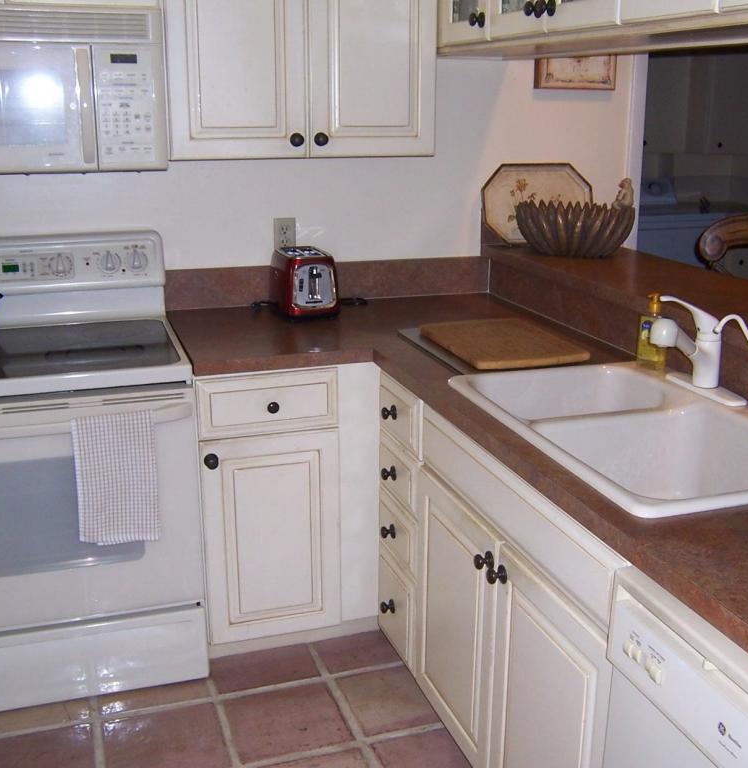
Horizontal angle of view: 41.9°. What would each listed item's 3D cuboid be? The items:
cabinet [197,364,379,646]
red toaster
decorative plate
[{"bbox_3d":[-0.319,0.269,2.960,0.500,0.830,0.610,-5,17,-17],"label":"cabinet"},{"bbox_3d":[-0.221,-0.325,3.061,0.178,0.184,0.250,-5,17,-17],"label":"red toaster"},{"bbox_3d":[0.558,-0.611,3.322,0.418,0.275,0.025,-5,11,-17],"label":"decorative plate"}]

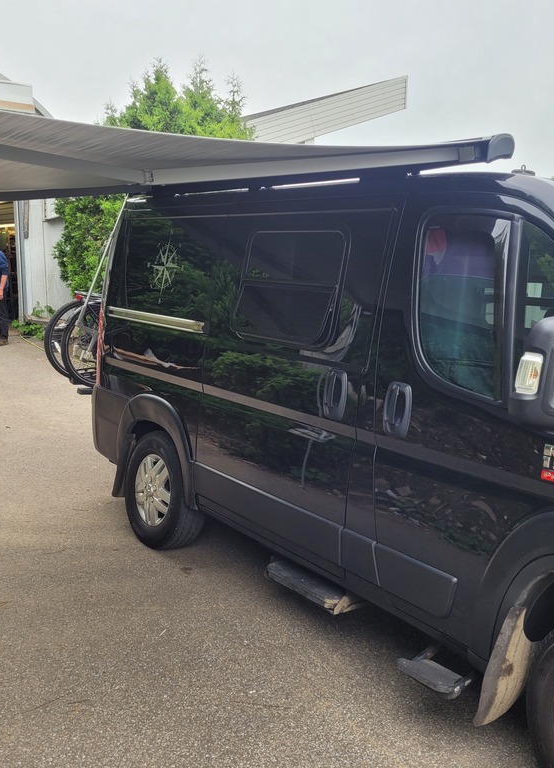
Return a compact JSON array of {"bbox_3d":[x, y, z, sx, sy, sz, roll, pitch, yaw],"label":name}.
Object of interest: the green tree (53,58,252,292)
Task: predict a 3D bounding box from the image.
[{"bbox_3d":[-2.442,-3.566,15.087,3.300,5.358,2.900,-6,12,-37],"label":"green tree"}]

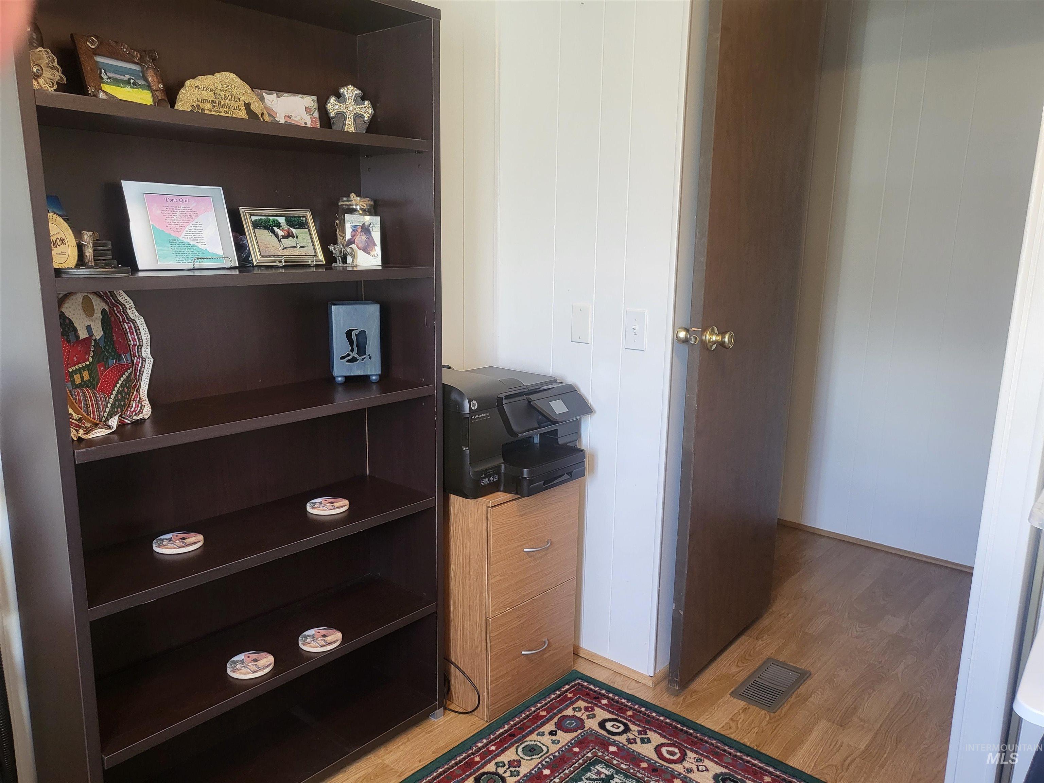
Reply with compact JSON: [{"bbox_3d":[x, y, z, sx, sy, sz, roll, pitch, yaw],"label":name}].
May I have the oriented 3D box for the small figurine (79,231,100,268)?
[{"bbox_3d":[-0.773,-0.256,1.406,0.027,0.064,0.033,10,15,40],"label":"small figurine"}]

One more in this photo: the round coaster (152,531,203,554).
[{"bbox_3d":[-0.759,0.334,1.732,0.104,0.011,0.104,1,11,0],"label":"round coaster"}]

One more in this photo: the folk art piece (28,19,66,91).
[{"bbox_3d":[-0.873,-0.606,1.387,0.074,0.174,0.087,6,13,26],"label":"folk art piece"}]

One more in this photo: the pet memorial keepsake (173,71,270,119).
[{"bbox_3d":[-0.610,-0.601,1.600,0.030,0.098,0.205,10,15,40],"label":"pet memorial keepsake"}]

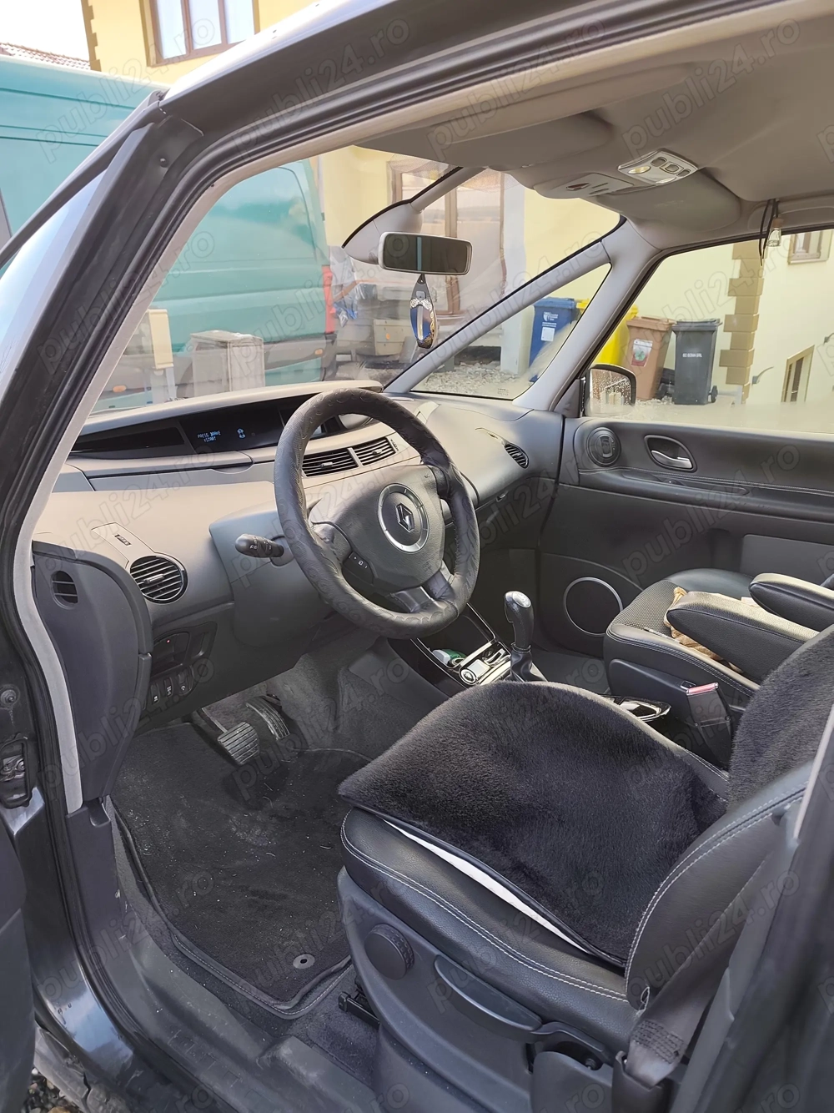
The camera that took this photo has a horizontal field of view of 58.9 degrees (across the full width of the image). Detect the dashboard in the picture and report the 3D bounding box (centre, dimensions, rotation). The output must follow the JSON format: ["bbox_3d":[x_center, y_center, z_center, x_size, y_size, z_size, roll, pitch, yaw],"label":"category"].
[{"bbox_3d":[-0.256,-0.133,1.762,0.670,0.550,1.470,14,25,36],"label":"dashboard"}]

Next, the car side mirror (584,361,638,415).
[{"bbox_3d":[0.565,-0.486,2.252,0.220,0.180,0.120,-14,23,-31],"label":"car side mirror"}]

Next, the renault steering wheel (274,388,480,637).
[{"bbox_3d":[-0.053,-0.063,1.104,0.115,0.385,0.385,-23,1,42],"label":"renault steering wheel"}]

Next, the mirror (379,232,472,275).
[{"bbox_3d":[0.012,-0.567,1.384,0.222,0.067,0.038,-14,25,-39],"label":"mirror"}]

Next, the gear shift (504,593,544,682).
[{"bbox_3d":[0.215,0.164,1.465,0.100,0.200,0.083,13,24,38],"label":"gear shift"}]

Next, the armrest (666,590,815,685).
[{"bbox_3d":[0.629,0.176,1.321,0.380,0.100,0.075,21,28,33],"label":"armrest"}]

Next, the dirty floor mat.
[{"bbox_3d":[-0.250,0.465,1.397,0.570,0.130,0.530,14,25,36],"label":"dirty floor mat"}]

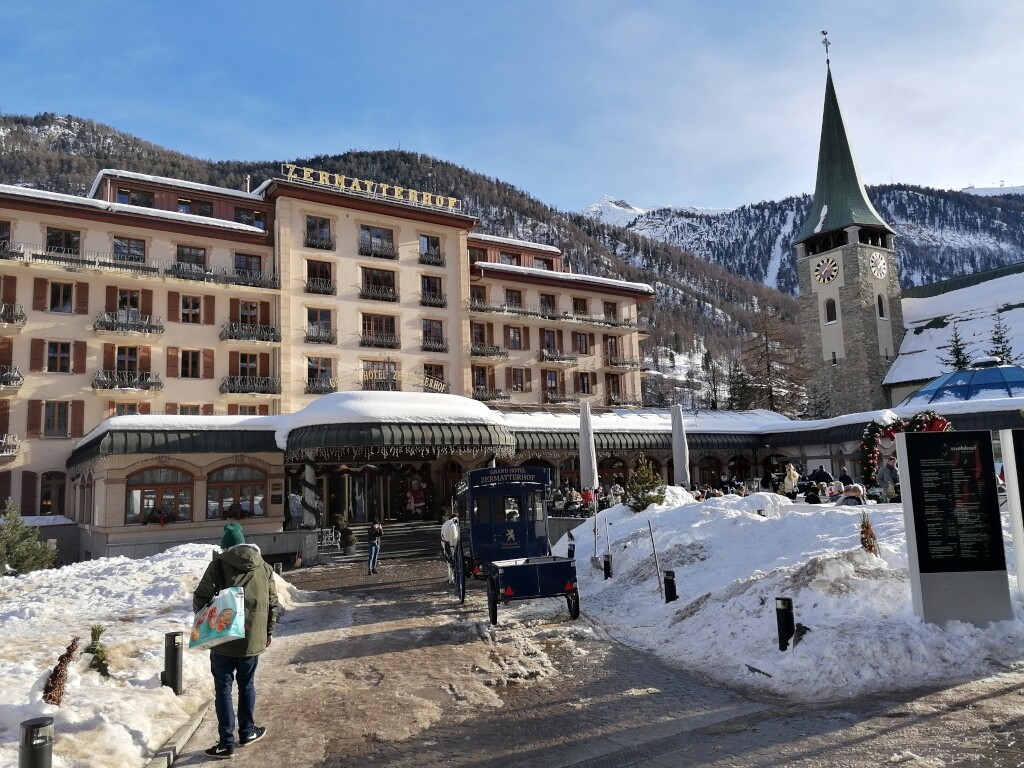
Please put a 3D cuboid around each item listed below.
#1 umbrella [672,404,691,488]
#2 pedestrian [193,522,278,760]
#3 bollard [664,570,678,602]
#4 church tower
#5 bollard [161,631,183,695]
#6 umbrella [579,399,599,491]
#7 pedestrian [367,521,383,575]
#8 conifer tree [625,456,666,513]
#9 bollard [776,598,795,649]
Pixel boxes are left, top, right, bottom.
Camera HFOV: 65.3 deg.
[{"bbox_3d":[7.700,3.048,35.638,0.750,4.200,0.750,-2,-7,0],"label":"umbrella"},{"bbox_3d":[-2.233,2.031,6.461,0.680,1.780,0.520,-1,-7,-13],"label":"pedestrian"},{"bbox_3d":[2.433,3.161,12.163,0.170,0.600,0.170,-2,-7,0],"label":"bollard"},{"bbox_3d":[32.035,-11.278,76.435,6.900,40.980,6.900,3,-9,-34],"label":"church tower"},{"bbox_3d":[-3.544,2.961,8.358,0.170,0.680,0.170,-2,-7,0],"label":"bollard"},{"bbox_3d":[3.250,2.812,33.038,0.750,4.200,0.750,-2,-7,0],"label":"umbrella"},{"bbox_3d":[-4.371,5.156,25.304,0.500,1.660,0.420,4,-10,-41],"label":"pedestrian"},{"bbox_3d":[4.686,3.583,27.869,1.450,2.100,1.450,-2,-7,0],"label":"conifer tree"},{"bbox_3d":[2.889,2.563,8.360,0.170,0.640,0.170,-2,-7,0],"label":"bollard"}]

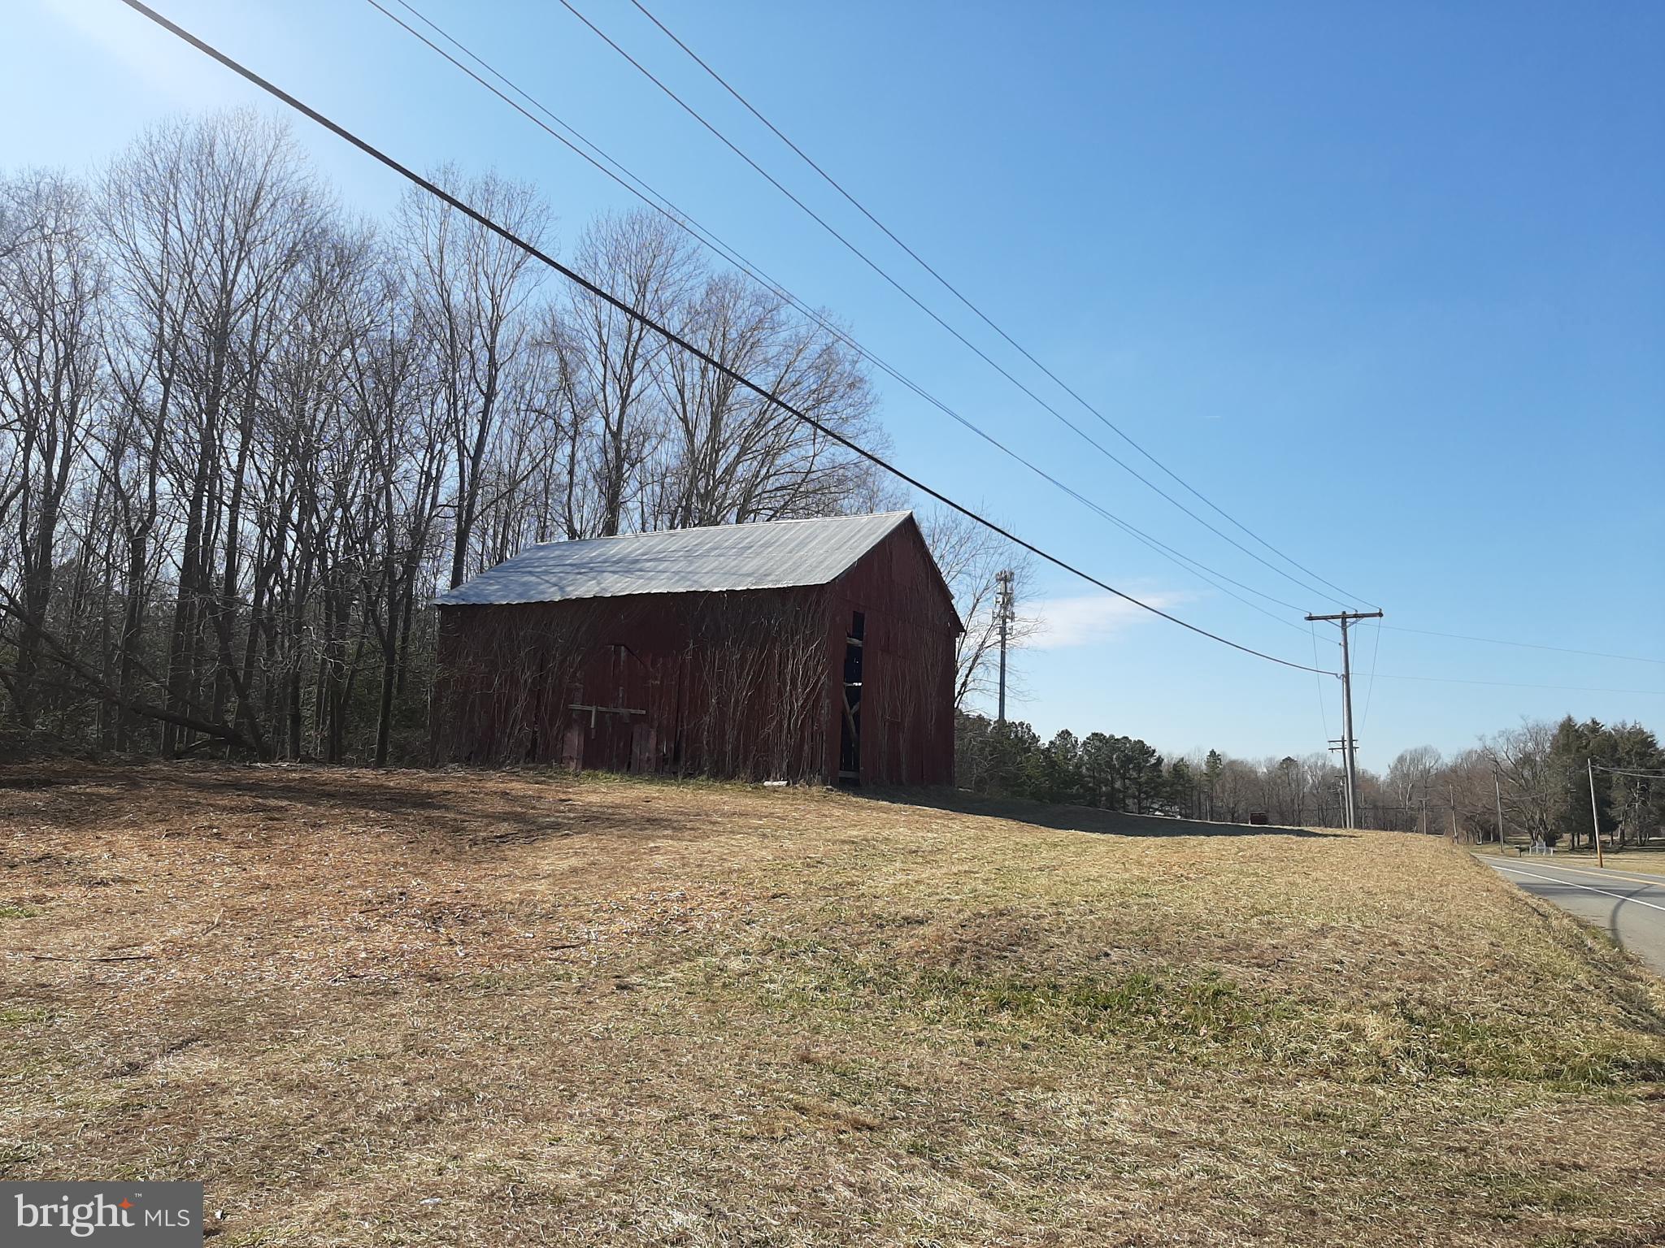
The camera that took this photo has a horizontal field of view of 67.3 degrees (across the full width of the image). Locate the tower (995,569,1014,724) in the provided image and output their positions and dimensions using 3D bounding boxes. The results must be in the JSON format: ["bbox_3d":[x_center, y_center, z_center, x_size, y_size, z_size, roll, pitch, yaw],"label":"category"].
[{"bbox_3d":[33.680,12.214,246.816,4.000,47.000,4.000,2,-8,0],"label":"tower"}]

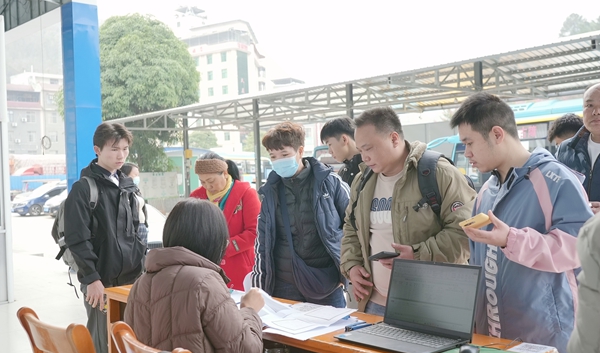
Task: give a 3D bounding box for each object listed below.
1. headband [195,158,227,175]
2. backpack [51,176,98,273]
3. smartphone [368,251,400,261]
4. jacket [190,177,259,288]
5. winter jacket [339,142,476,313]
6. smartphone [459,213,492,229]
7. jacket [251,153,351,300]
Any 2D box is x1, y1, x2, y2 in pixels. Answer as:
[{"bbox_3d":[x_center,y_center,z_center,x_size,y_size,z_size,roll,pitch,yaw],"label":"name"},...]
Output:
[{"bbox_3d":[-0.476,-0.054,3.500,0.175,0.085,0.190,-2,19,17],"label":"headband"},{"bbox_3d":[-1.235,0.293,3.660,0.200,0.480,0.300,-2,0,41],"label":"backpack"},{"bbox_3d":[0.303,0.285,2.330,0.075,0.009,0.158,-2,0,19],"label":"smartphone"},{"bbox_3d":[-0.402,0.394,3.560,0.480,0.760,0.340,-2,0,22],"label":"jacket"},{"bbox_3d":[0.429,0.217,2.620,0.540,0.730,0.370,-2,0,36],"label":"winter jacket"},{"bbox_3d":[0.527,0.133,1.960,0.077,0.011,0.158,-25,-1,8],"label":"smartphone"},{"bbox_3d":[0.002,0.246,3.080,0.520,0.670,0.340,-2,0,16],"label":"jacket"}]

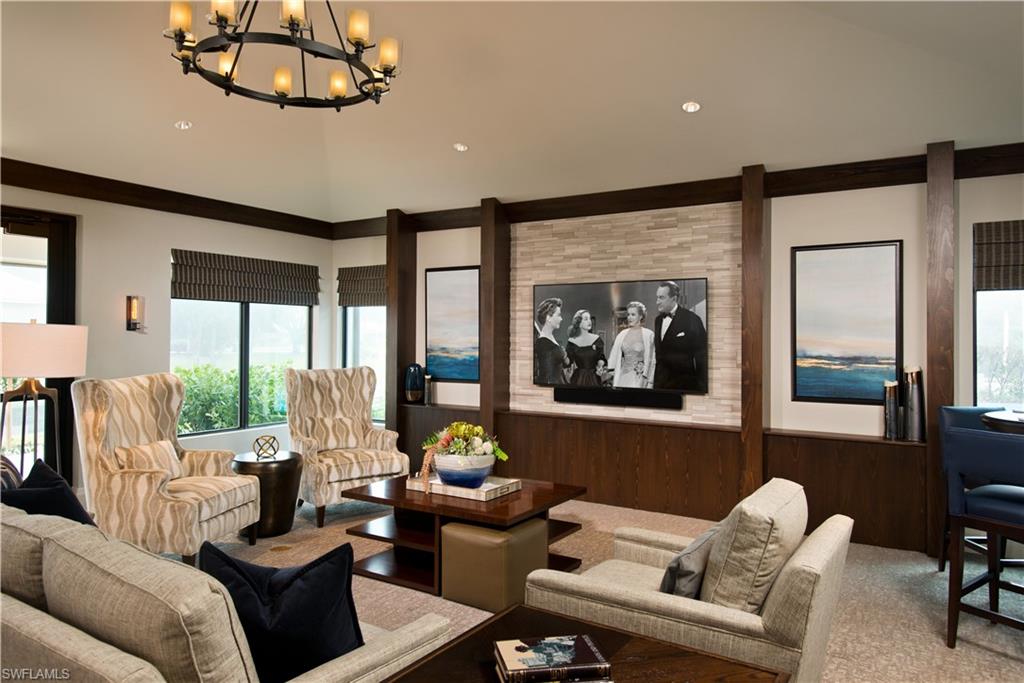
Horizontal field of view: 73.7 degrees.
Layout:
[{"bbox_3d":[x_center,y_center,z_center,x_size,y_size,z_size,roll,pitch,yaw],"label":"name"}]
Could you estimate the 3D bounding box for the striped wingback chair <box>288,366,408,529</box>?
[{"bbox_3d":[-1.411,0.841,5.784,0.761,1.182,0.826,0,0,-37],"label":"striped wingback chair"}]

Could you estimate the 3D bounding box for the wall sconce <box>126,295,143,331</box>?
[{"bbox_3d":[-3.089,-0.231,5.601,0.100,0.288,0.100,0,1,31],"label":"wall sconce"}]

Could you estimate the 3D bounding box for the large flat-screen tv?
[{"bbox_3d":[0.922,-0.050,6.026,1.631,0.937,0.065,0,0,32],"label":"large flat-screen tv"}]

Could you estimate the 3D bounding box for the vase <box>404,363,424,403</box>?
[{"bbox_3d":[-0.994,0.426,6.959,0.194,0.403,0.194,0,0,0],"label":"vase"}]

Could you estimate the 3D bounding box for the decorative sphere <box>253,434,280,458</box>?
[{"bbox_3d":[-1.814,0.781,5.076,0.181,0.181,0.181,0,0,32],"label":"decorative sphere"}]

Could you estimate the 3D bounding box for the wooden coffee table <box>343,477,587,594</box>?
[{"bbox_3d":[-0.291,1.187,4.317,1.225,0.496,0.920,0,0,32],"label":"wooden coffee table"}]

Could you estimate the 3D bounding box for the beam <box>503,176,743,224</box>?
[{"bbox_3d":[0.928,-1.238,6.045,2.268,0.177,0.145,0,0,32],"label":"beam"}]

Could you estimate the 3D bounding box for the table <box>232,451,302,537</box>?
[{"bbox_3d":[-1.846,1.150,5.159,0.503,0.558,0.503,0,0,0],"label":"table"}]

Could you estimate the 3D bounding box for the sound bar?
[{"bbox_3d":[0.895,0.486,5.847,1.142,0.120,0.100,0,1,31],"label":"sound bar"}]

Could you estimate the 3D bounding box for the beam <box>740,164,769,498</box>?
[{"bbox_3d":[1.895,0.054,5.295,0.147,2.770,0.296,0,0,32],"label":"beam"}]

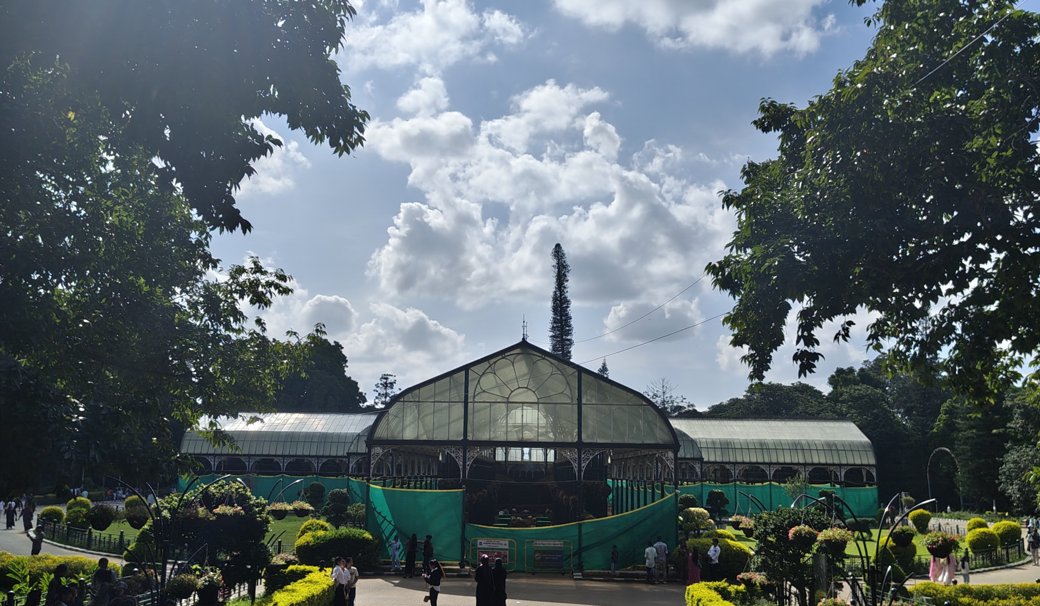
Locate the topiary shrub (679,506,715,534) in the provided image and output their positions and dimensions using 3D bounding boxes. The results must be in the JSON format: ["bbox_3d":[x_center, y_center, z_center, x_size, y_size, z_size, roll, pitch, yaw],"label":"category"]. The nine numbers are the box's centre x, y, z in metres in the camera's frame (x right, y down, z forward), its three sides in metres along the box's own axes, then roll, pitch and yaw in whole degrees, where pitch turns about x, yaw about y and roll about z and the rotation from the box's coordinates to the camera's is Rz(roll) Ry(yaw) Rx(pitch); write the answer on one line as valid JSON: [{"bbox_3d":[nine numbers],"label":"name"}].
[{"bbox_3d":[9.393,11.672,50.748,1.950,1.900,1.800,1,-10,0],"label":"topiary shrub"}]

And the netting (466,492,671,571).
[{"bbox_3d":[2.143,9.305,38.865,8.500,3.080,0.150,0,-10,4],"label":"netting"}]

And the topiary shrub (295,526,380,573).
[{"bbox_3d":[-7.293,9.783,38.351,3.300,1.620,2.000,0,-10,4],"label":"topiary shrub"}]

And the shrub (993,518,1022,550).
[{"bbox_3d":[23.510,11.285,46.278,1.400,1.550,1.400,1,-10,0],"label":"shrub"}]

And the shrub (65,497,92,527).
[{"bbox_3d":[-23.344,11.367,50.726,1.350,1.800,1.350,1,-10,0],"label":"shrub"}]

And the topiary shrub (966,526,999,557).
[{"bbox_3d":[21.115,10.917,43.795,1.400,1.390,1.400,1,-10,0],"label":"topiary shrub"}]

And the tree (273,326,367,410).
[{"bbox_3d":[-23.984,13.656,111.310,13.000,19.800,12.000,1,-10,0],"label":"tree"}]

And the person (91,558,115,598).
[{"bbox_3d":[-9.627,6.667,22.137,0.500,1.550,0.420,-4,-11,24],"label":"person"}]

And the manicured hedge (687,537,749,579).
[{"bbox_3d":[7.682,10.015,38.035,3.050,1.450,2.000,0,-10,4],"label":"manicured hedge"}]

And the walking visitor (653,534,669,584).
[{"bbox_3d":[4.955,8.982,33.744,0.520,1.670,0.320,0,-10,3],"label":"walking visitor"}]

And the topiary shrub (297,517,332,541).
[{"bbox_3d":[-8.857,10.180,41.319,1.600,1.600,1.600,1,-10,0],"label":"topiary shrub"}]

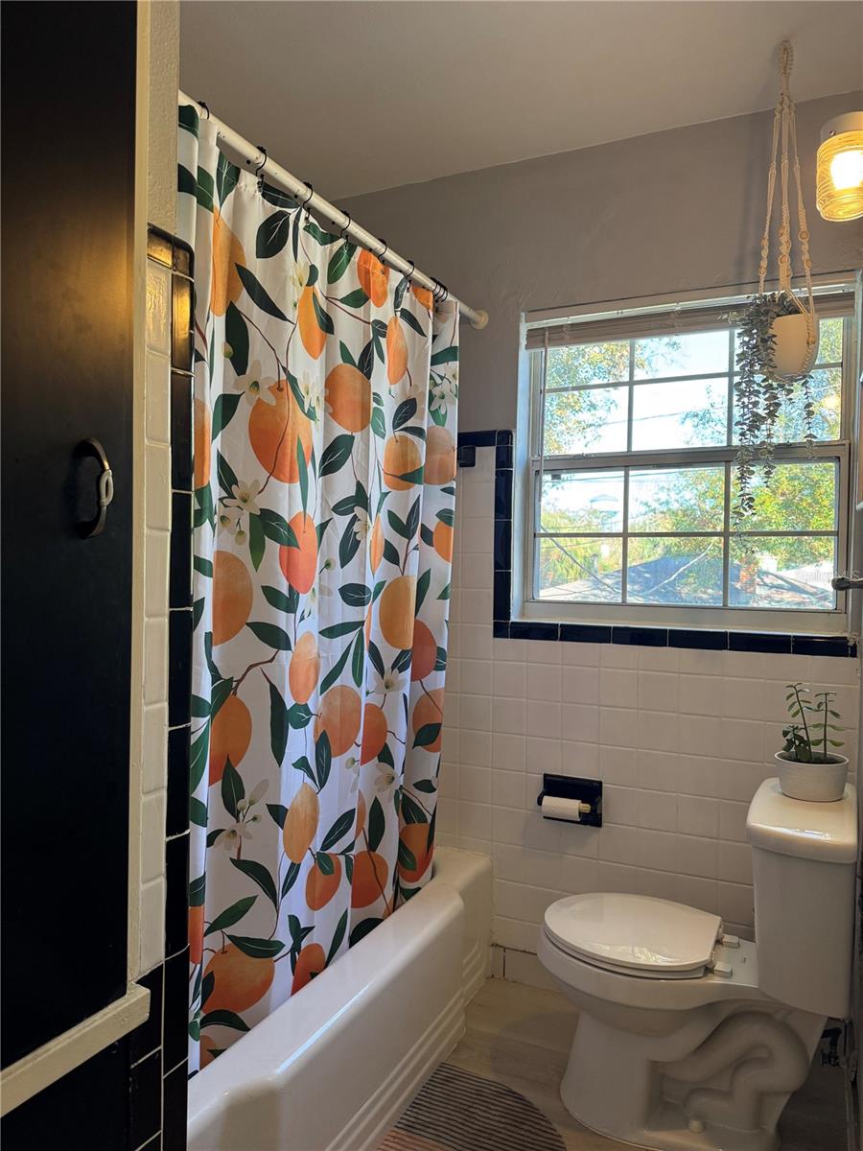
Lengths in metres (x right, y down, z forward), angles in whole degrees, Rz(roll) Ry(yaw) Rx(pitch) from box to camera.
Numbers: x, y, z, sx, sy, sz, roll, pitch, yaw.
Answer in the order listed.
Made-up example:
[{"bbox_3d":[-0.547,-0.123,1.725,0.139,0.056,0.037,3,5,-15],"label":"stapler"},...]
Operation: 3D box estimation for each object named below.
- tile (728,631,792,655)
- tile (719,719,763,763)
[{"bbox_3d":[0.860,0.175,2.088,0.153,0.049,0.009,1,1,26],"label":"tile"},{"bbox_3d":[0.824,0.437,2.111,0.108,0.109,0.009,1,1,26],"label":"tile"}]

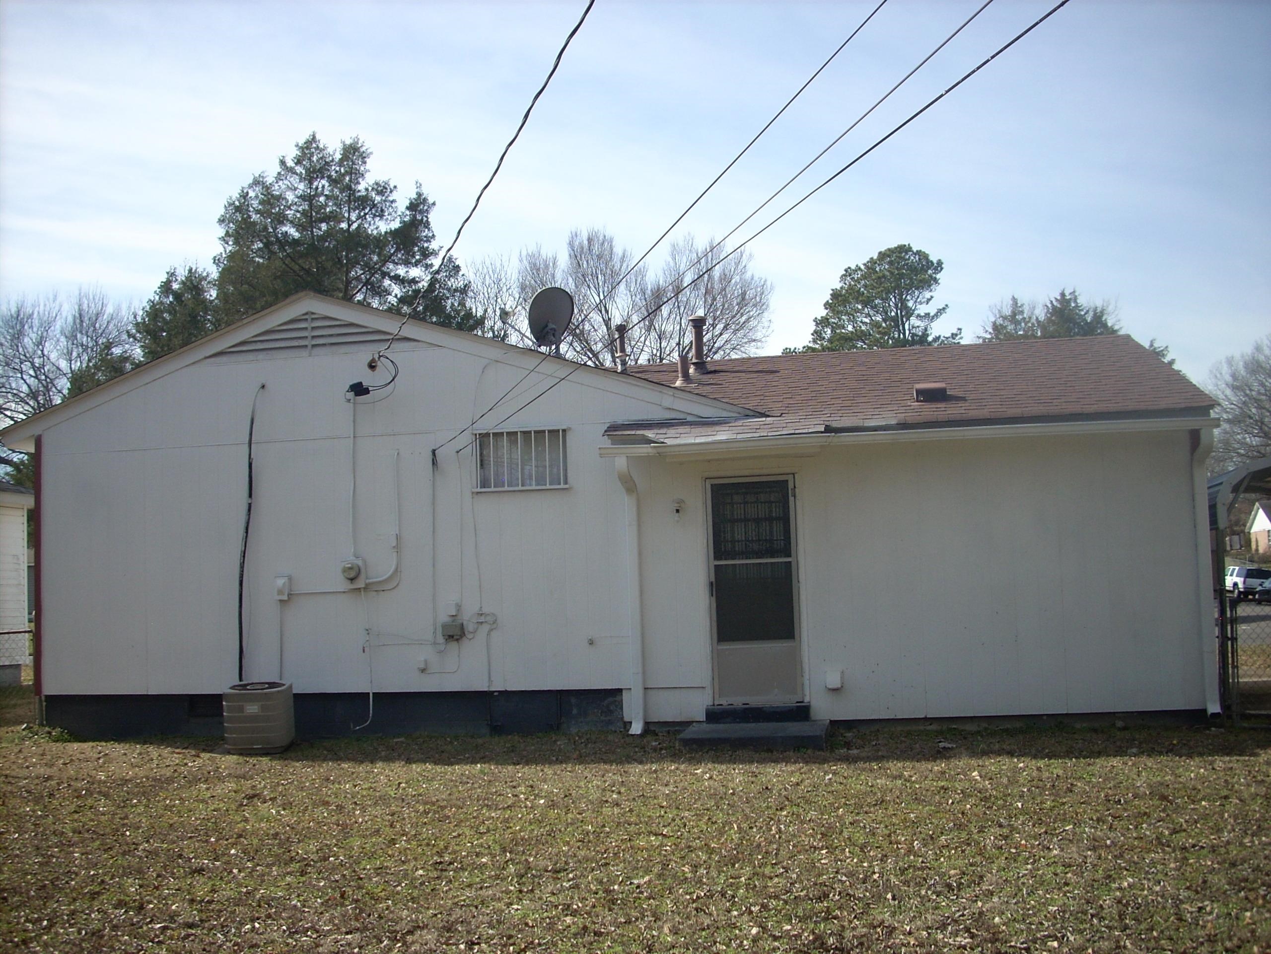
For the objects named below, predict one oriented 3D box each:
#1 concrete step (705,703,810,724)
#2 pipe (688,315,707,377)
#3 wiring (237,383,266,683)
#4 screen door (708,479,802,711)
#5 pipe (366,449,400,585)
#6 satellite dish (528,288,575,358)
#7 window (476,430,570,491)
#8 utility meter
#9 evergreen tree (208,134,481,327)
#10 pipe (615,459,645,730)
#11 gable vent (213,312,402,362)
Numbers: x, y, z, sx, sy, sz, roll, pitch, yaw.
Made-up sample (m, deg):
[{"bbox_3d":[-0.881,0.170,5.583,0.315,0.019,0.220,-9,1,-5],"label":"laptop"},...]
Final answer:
[{"bbox_3d":[1.108,2.142,12.271,0.950,0.180,0.280,-3,-5,9],"label":"concrete step"},{"bbox_3d":[0.712,-1.475,15.350,0.220,0.690,0.240,-3,-5,9],"label":"pipe"},{"bbox_3d":[-3.719,0.538,13.149,0.220,2.800,0.180,-3,-5,9],"label":"wiring"},{"bbox_3d":[1.095,1.036,12.439,0.830,2.060,0.060,-3,-5,9],"label":"screen door"},{"bbox_3d":[-2.410,0.404,13.008,0.330,1.300,0.070,-3,-5,9],"label":"pipe"},{"bbox_3d":[-0.814,-1.498,13.100,0.480,0.640,0.320,2,-6,-38],"label":"satellite dish"},{"bbox_3d":[-1.074,-0.169,12.835,0.910,0.560,0.100,-3,-5,9],"label":"window"},{"bbox_3d":[-2.697,0.908,12.949,0.210,0.260,0.200,-3,-5,9],"label":"utility meter"},{"bbox_3d":[-6.057,-1.760,28.544,6.000,11.213,6.000,-3,-5,9],"label":"evergreen tree"},{"bbox_3d":[-0.045,1.071,12.425,0.140,2.520,0.380,-3,-5,9],"label":"pipe"},{"bbox_3d":[-3.214,-1.357,13.305,1.860,0.430,0.080,-3,-5,9],"label":"gable vent"}]

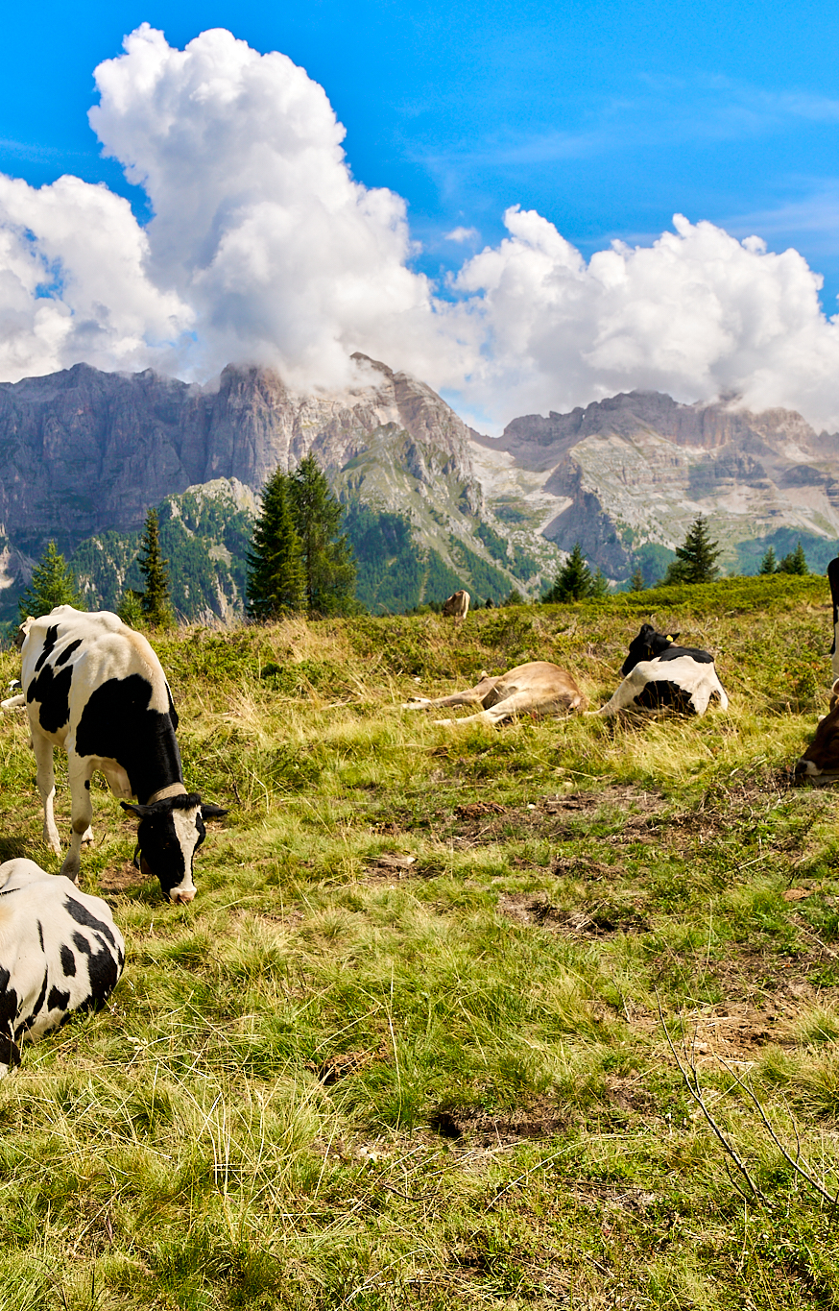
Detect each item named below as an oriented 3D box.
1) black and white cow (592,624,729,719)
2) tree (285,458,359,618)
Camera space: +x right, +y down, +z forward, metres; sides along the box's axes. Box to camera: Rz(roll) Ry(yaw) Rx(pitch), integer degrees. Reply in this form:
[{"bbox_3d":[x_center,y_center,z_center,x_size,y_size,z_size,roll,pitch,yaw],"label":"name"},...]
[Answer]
[{"bbox_3d":[2.150,0.130,11.800,0.820,0.800,1.600,-1,3,-21],"label":"black and white cow"},{"bbox_3d":[-3.020,-3.650,42.000,2.700,5.500,2.700,0,3,0],"label":"tree"}]

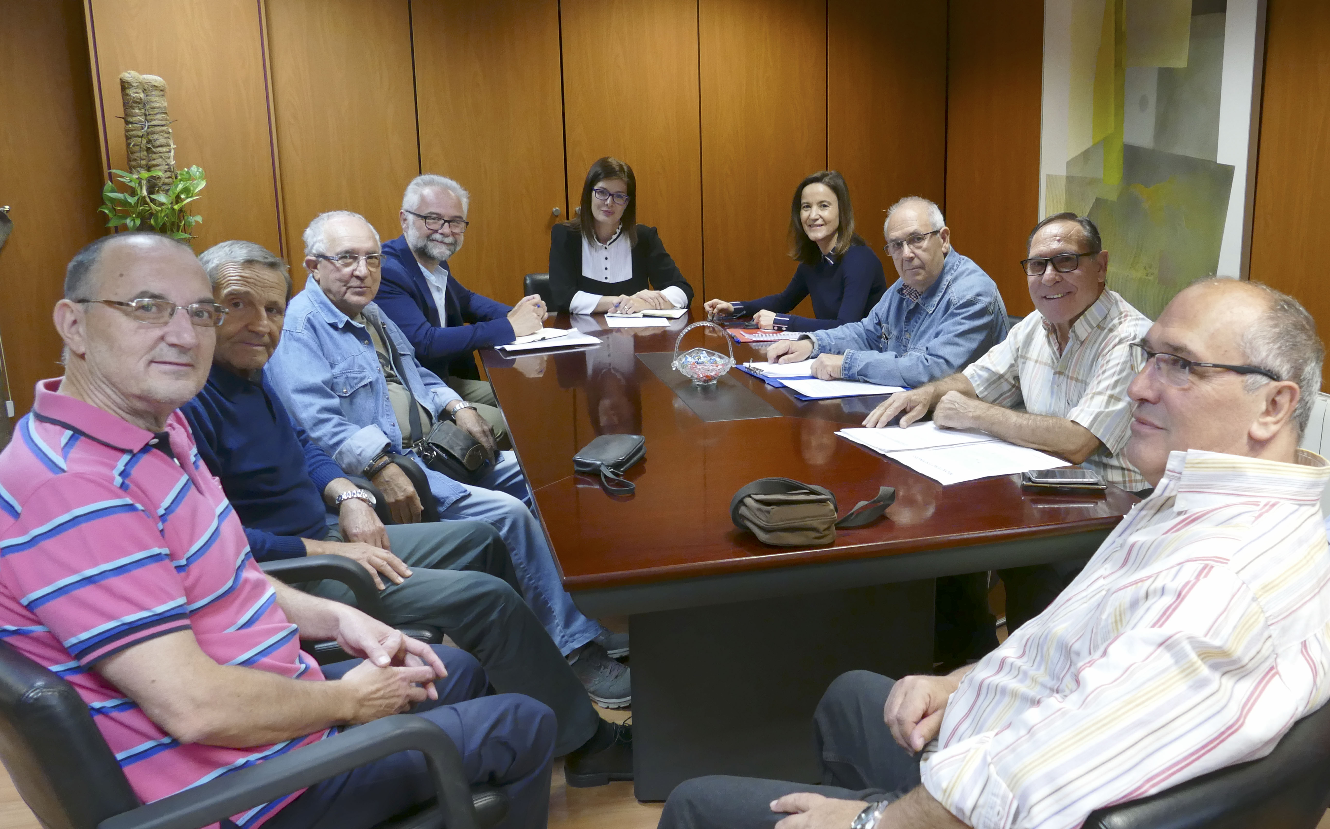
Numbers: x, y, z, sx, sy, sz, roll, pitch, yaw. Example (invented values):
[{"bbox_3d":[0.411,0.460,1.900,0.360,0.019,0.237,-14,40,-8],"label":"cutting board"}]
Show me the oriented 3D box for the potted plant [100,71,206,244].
[{"bbox_3d":[-1.834,-0.804,3.350,0.400,0.820,0.400,-5,16,-14],"label":"potted plant"}]

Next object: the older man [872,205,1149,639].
[{"bbox_3d":[0.783,0.141,2.100,0.780,1.230,0.580,-6,16,-17],"label":"older man"}]

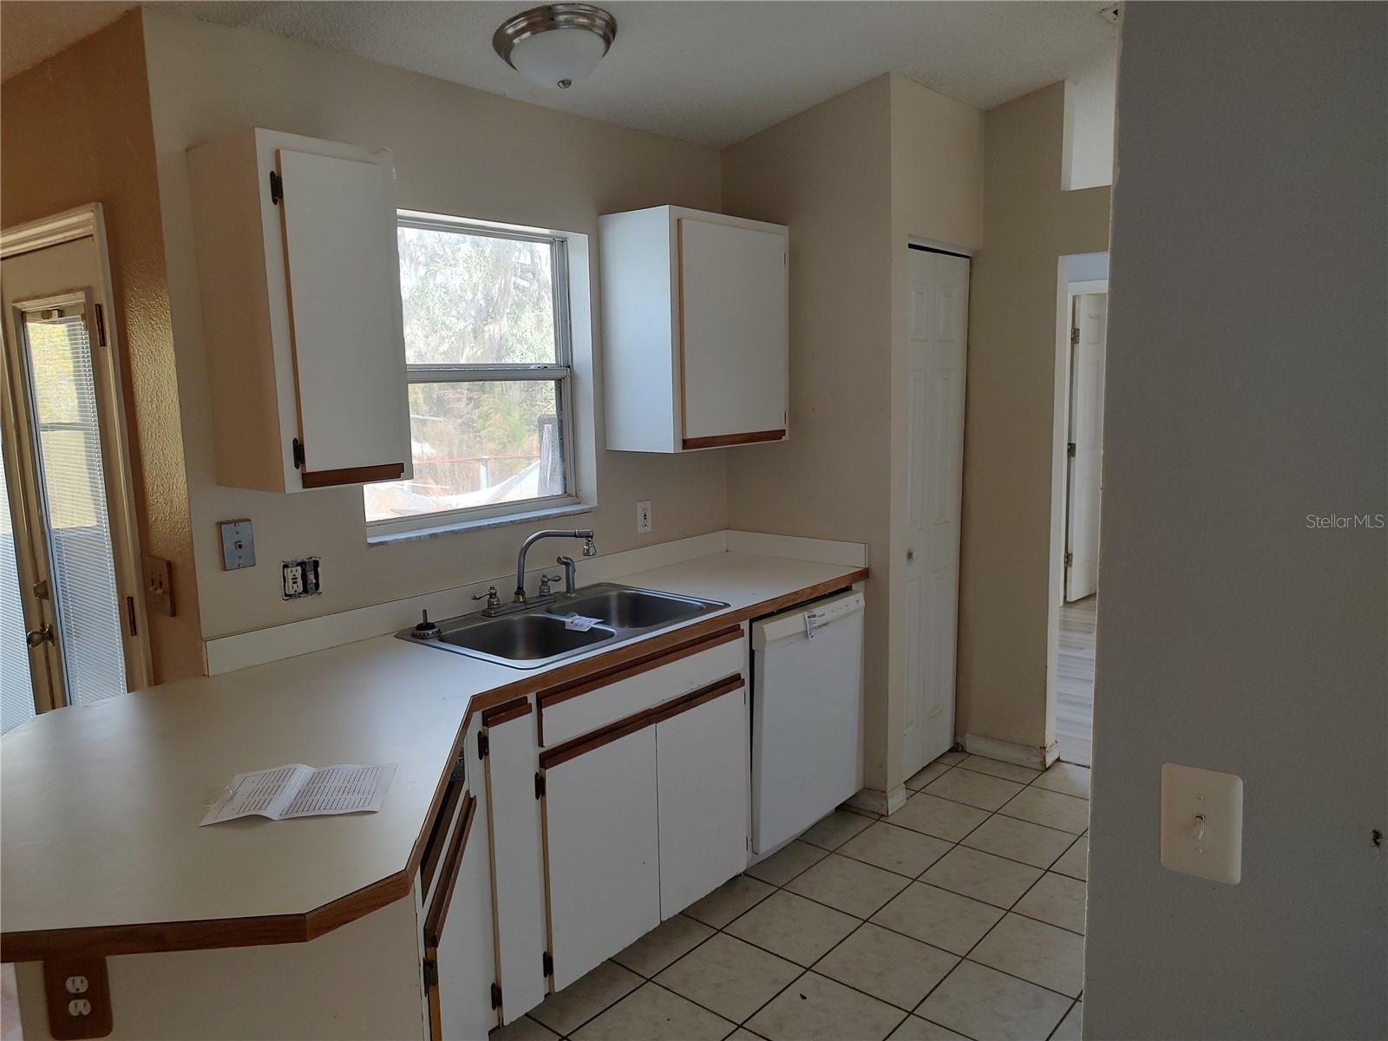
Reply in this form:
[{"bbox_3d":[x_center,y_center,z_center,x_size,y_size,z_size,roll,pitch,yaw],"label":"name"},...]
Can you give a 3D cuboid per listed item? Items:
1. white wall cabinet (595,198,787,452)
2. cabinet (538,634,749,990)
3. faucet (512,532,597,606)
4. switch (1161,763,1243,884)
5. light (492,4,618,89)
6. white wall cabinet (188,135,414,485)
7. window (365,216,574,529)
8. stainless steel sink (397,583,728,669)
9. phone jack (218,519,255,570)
[{"bbox_3d":[0.029,-0.646,3.363,0.325,0.766,0.642,5,10,40],"label":"white wall cabinet"},{"bbox_3d":[-0.326,0.742,2.852,0.605,0.840,0.845,5,10,40],"label":"cabinet"},{"bbox_3d":[-0.430,0.153,2.948,0.255,0.225,0.060,-1,8,5],"label":"faucet"},{"bbox_3d":[0.559,0.334,1.061,0.079,0.122,0.012,5,10,40],"label":"switch"},{"bbox_3d":[-0.357,-1.226,2.575,0.332,0.138,0.332,-9,2,0],"label":"light"},{"bbox_3d":[-0.915,-0.464,2.255,0.335,0.755,0.319,5,10,40],"label":"white wall cabinet"},{"bbox_3d":[-0.698,-0.444,2.935,0.065,0.885,0.835,5,10,40],"label":"window"},{"bbox_3d":[-0.357,0.367,2.809,0.560,0.185,0.838,5,10,40],"label":"stainless steel sink"},{"bbox_3d":[-1.107,0.059,2.335,0.013,0.114,0.073,5,10,40],"label":"phone jack"}]

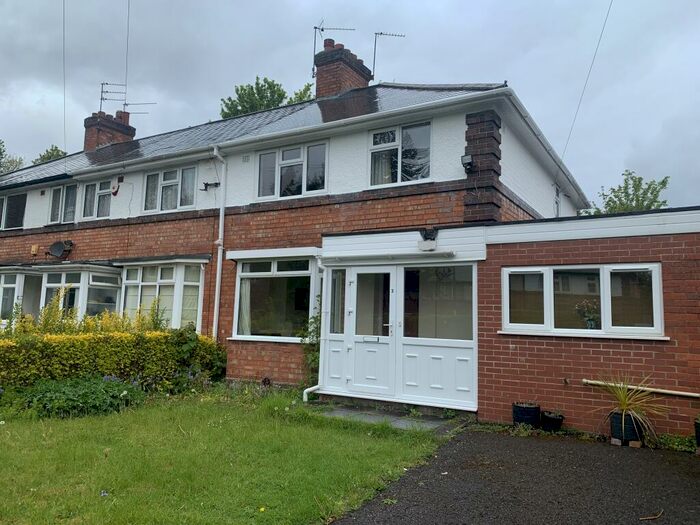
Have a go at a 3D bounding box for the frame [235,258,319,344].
[{"bbox_3d":[-1.416,0.700,9.641,1.837,1.520,0.170,-2,-7,31],"label":"frame"}]

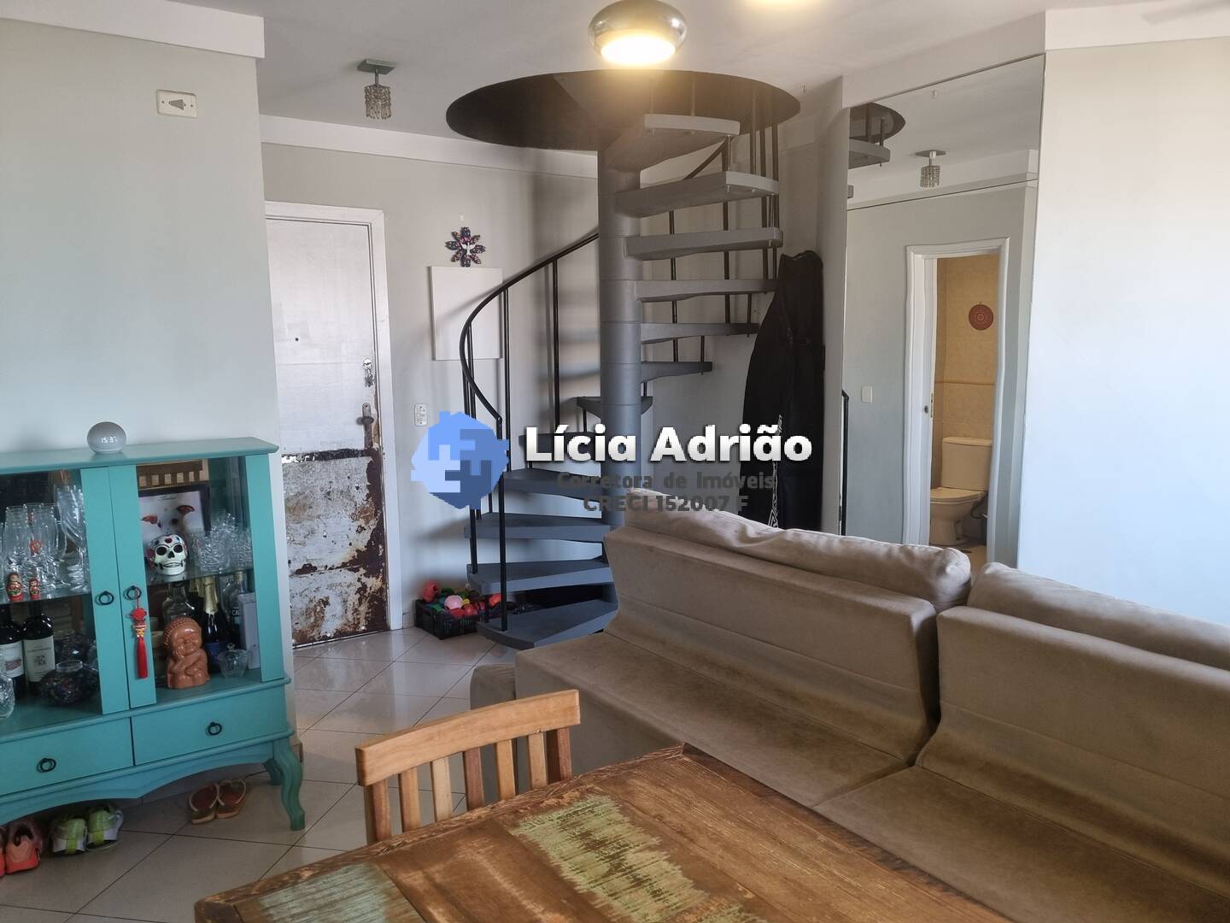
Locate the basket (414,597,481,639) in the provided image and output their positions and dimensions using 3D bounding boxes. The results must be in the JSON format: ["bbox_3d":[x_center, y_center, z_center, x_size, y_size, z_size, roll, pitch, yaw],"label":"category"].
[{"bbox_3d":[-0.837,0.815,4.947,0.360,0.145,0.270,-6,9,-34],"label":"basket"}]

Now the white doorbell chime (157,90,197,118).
[{"bbox_3d":[-1.395,-1.139,2.947,0.118,0.075,0.012,-6,9,-34],"label":"white doorbell chime"}]

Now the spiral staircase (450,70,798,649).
[{"bbox_3d":[0.042,-0.397,4.618,1.580,2.640,1.580,-1,7,0],"label":"spiral staircase"}]

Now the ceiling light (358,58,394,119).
[{"bbox_3d":[-0.917,-1.423,3.559,0.113,0.206,0.113,-6,9,-34],"label":"ceiling light"}]

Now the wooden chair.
[{"bbox_3d":[-0.119,0.893,1.511,0.420,0.860,0.460,-6,9,-34],"label":"wooden chair"}]

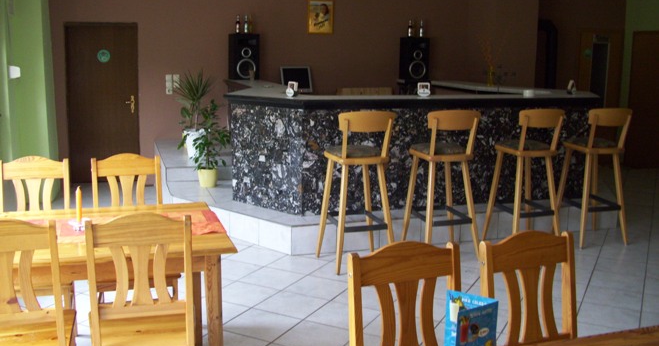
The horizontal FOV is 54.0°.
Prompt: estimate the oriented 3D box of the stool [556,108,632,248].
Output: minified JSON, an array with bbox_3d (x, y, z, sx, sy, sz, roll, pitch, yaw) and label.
[{"bbox_3d":[2.316,0.022,5.692,0.475,1.150,0.480,-2,10,-14],"label":"stool"}]

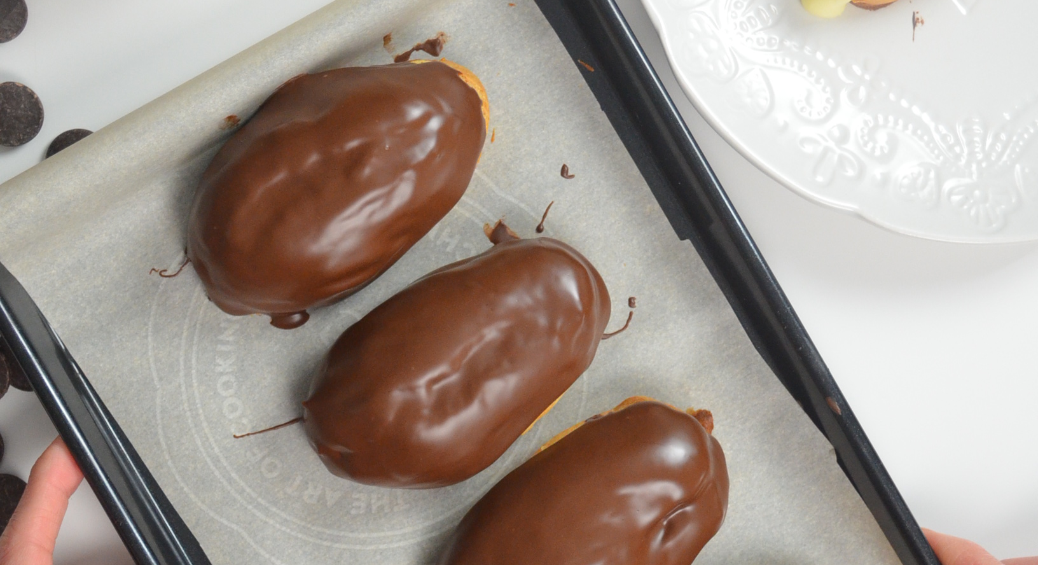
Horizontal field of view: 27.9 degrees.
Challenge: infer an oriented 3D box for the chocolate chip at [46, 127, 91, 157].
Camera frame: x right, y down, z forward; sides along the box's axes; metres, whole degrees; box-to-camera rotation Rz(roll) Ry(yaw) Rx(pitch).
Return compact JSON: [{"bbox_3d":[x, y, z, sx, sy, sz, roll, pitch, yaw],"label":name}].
[{"bbox_3d":[-0.145,-0.040,0.690,0.022,0.006,0.022,0,87,0],"label":"chocolate chip"}]

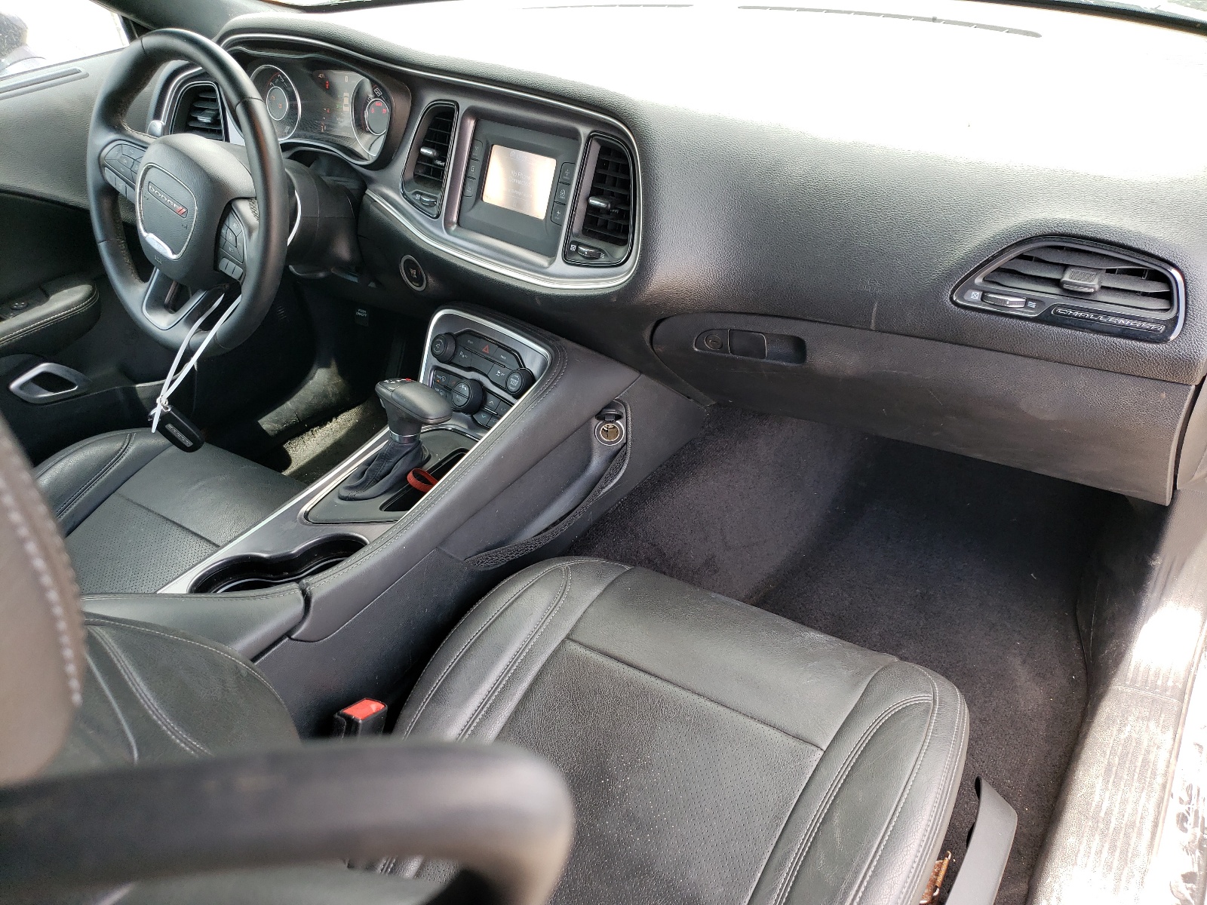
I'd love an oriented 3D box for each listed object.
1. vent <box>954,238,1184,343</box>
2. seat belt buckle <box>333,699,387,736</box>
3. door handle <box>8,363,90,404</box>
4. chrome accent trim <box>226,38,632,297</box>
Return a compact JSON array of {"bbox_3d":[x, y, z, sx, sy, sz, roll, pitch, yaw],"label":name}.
[{"bbox_3d":[0.404,-0.147,0.796,0.180,0.079,0.051,19,29,29],"label":"vent"},{"bbox_3d":[-0.232,0.278,0.837,0.032,0.083,0.042,19,17,29],"label":"seat belt buckle"},{"bbox_3d":[-0.845,-0.104,1.387,0.030,0.057,0.108,19,44,29],"label":"door handle"},{"bbox_3d":[-0.244,-0.371,1.115,0.687,0.232,0.091,21,31,31],"label":"chrome accent trim"}]

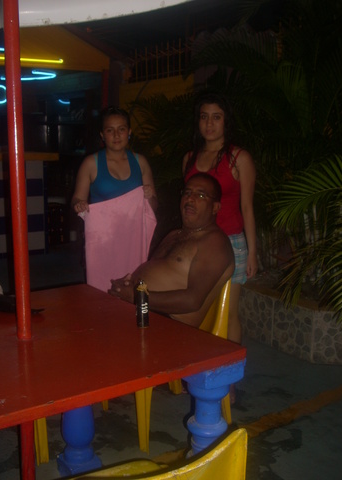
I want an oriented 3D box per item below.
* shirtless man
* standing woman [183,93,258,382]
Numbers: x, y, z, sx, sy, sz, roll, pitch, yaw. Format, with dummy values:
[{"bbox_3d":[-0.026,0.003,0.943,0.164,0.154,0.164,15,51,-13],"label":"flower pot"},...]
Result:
[{"bbox_3d":[-0.165,0.282,2.347,0.850,1.190,0.570,-4,9,-31],"label":"shirtless man"},{"bbox_3d":[0.231,0.052,2.641,0.420,1.580,0.280,5,9,23],"label":"standing woman"}]

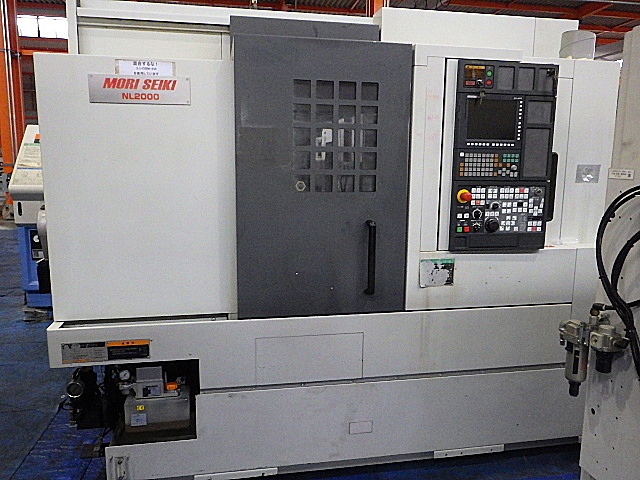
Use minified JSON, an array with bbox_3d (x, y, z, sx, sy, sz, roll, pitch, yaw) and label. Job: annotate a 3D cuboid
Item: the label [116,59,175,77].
[{"bbox_3d":[-0.648,-0.639,1.927,0.211,0.057,0.005,-1,9,-10],"label":"label"}]

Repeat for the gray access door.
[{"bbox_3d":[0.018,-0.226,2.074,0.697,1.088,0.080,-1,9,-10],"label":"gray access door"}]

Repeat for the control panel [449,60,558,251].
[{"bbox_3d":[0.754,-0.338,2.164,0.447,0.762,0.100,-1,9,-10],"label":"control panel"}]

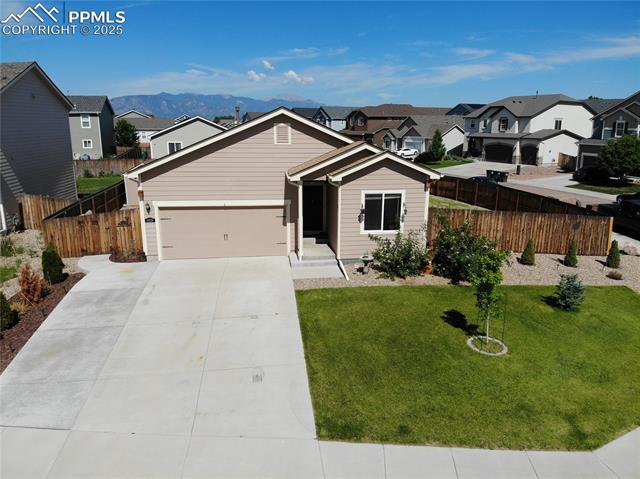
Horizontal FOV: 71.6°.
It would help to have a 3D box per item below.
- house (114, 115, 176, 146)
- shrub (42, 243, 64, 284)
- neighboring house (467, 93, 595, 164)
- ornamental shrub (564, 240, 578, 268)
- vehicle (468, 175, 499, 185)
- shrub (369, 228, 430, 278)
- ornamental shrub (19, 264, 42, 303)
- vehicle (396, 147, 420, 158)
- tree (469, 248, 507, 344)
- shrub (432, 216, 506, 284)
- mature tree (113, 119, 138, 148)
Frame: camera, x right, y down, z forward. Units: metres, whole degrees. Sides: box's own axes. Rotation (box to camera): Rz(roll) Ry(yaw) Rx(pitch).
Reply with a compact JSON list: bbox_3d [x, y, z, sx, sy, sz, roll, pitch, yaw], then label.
[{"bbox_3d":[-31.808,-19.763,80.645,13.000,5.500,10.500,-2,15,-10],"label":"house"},{"bbox_3d":[-9.143,0.797,15.153,0.685,1.427,0.653,-1,15,-9],"label":"shrub"},{"bbox_3d":[28.950,-14.716,58.399,12.000,8.500,14.500,-4,15,-17],"label":"neighboring house"},{"bbox_3d":[10.522,0.558,18.402,0.600,1.180,0.580,9,17,30],"label":"ornamental shrub"},{"bbox_3d":[12.429,-4.093,33.517,1.850,1.460,4.700,-3,15,-11],"label":"vehicle"},{"bbox_3d":[2.988,0.363,16.756,2.200,1.650,1.950,-2,14,-7],"label":"shrub"},{"bbox_3d":[-9.354,1.333,14.175,0.760,1.250,0.720,-10,17,-34],"label":"ornamental shrub"},{"bbox_3d":[14.656,-14.564,73.827,4.700,1.400,1.880,-8,16,-29],"label":"vehicle"},{"bbox_3d":[4.385,1.547,11.702,0.984,2.667,0.937,-1,15,-9],"label":"tree"},{"bbox_3d":[5.148,0.368,15.461,2.506,2.337,2.267,-1,15,-9],"label":"shrub"},{"bbox_3d":[-29.231,-15.747,66.395,3.500,4.900,3.500,0,14,0],"label":"mature tree"}]

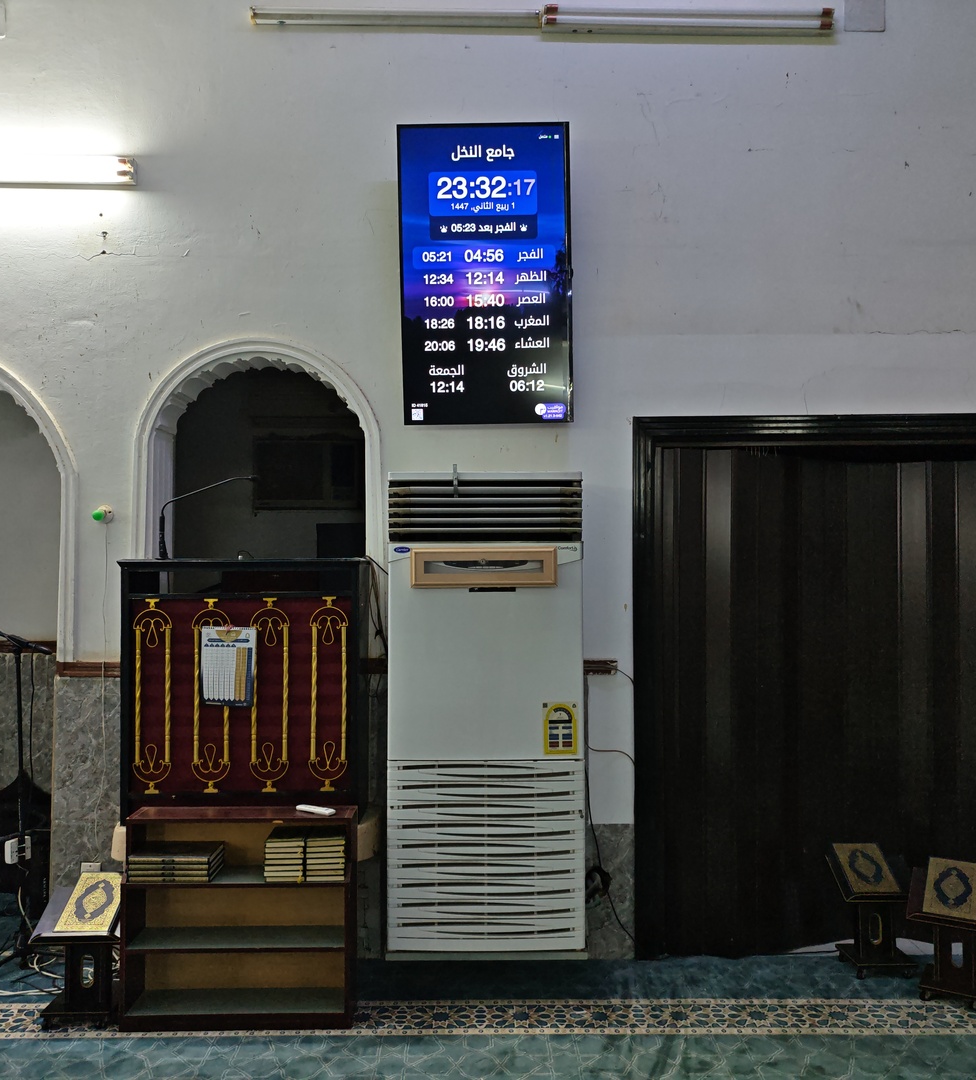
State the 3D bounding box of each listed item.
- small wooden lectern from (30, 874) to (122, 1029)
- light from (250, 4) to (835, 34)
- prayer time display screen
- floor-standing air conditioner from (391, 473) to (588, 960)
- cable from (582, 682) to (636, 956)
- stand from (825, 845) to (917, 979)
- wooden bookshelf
[{"bbox_3d":[-1.423,1.458,3.409,0.320,0.475,0.225,0,-2,0],"label":"small wooden lectern"},{"bbox_3d":[0.229,-2.175,3.997,2.440,0.088,0.075,0,-2,0],"label":"light"},{"bbox_3d":[-0.008,-1.078,3.917,0.700,1.215,0.065,-1,3,2],"label":"prayer time display screen"},{"bbox_3d":[-0.009,0.702,4.067,0.800,1.955,0.360,0,-2,0],"label":"floor-standing air conditioner"},{"bbox_3d":[0.492,1.101,3.887,0.220,1.100,0.060,0,-2,0],"label":"cable"},{"bbox_3d":[1.545,1.467,3.804,0.310,0.465,0.230,0,-2,-2],"label":"stand"},{"bbox_3d":[-0.875,1.338,3.421,0.795,0.710,0.225,0,-2,-1],"label":"wooden bookshelf"}]

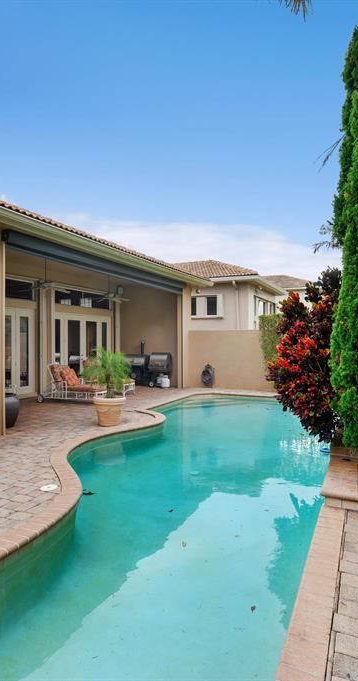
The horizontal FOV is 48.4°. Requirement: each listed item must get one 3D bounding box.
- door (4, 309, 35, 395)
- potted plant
[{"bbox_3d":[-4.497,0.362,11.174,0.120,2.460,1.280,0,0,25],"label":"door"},{"bbox_3d":[-1.375,0.879,7.792,0.930,1.540,0.930,0,0,0],"label":"potted plant"}]

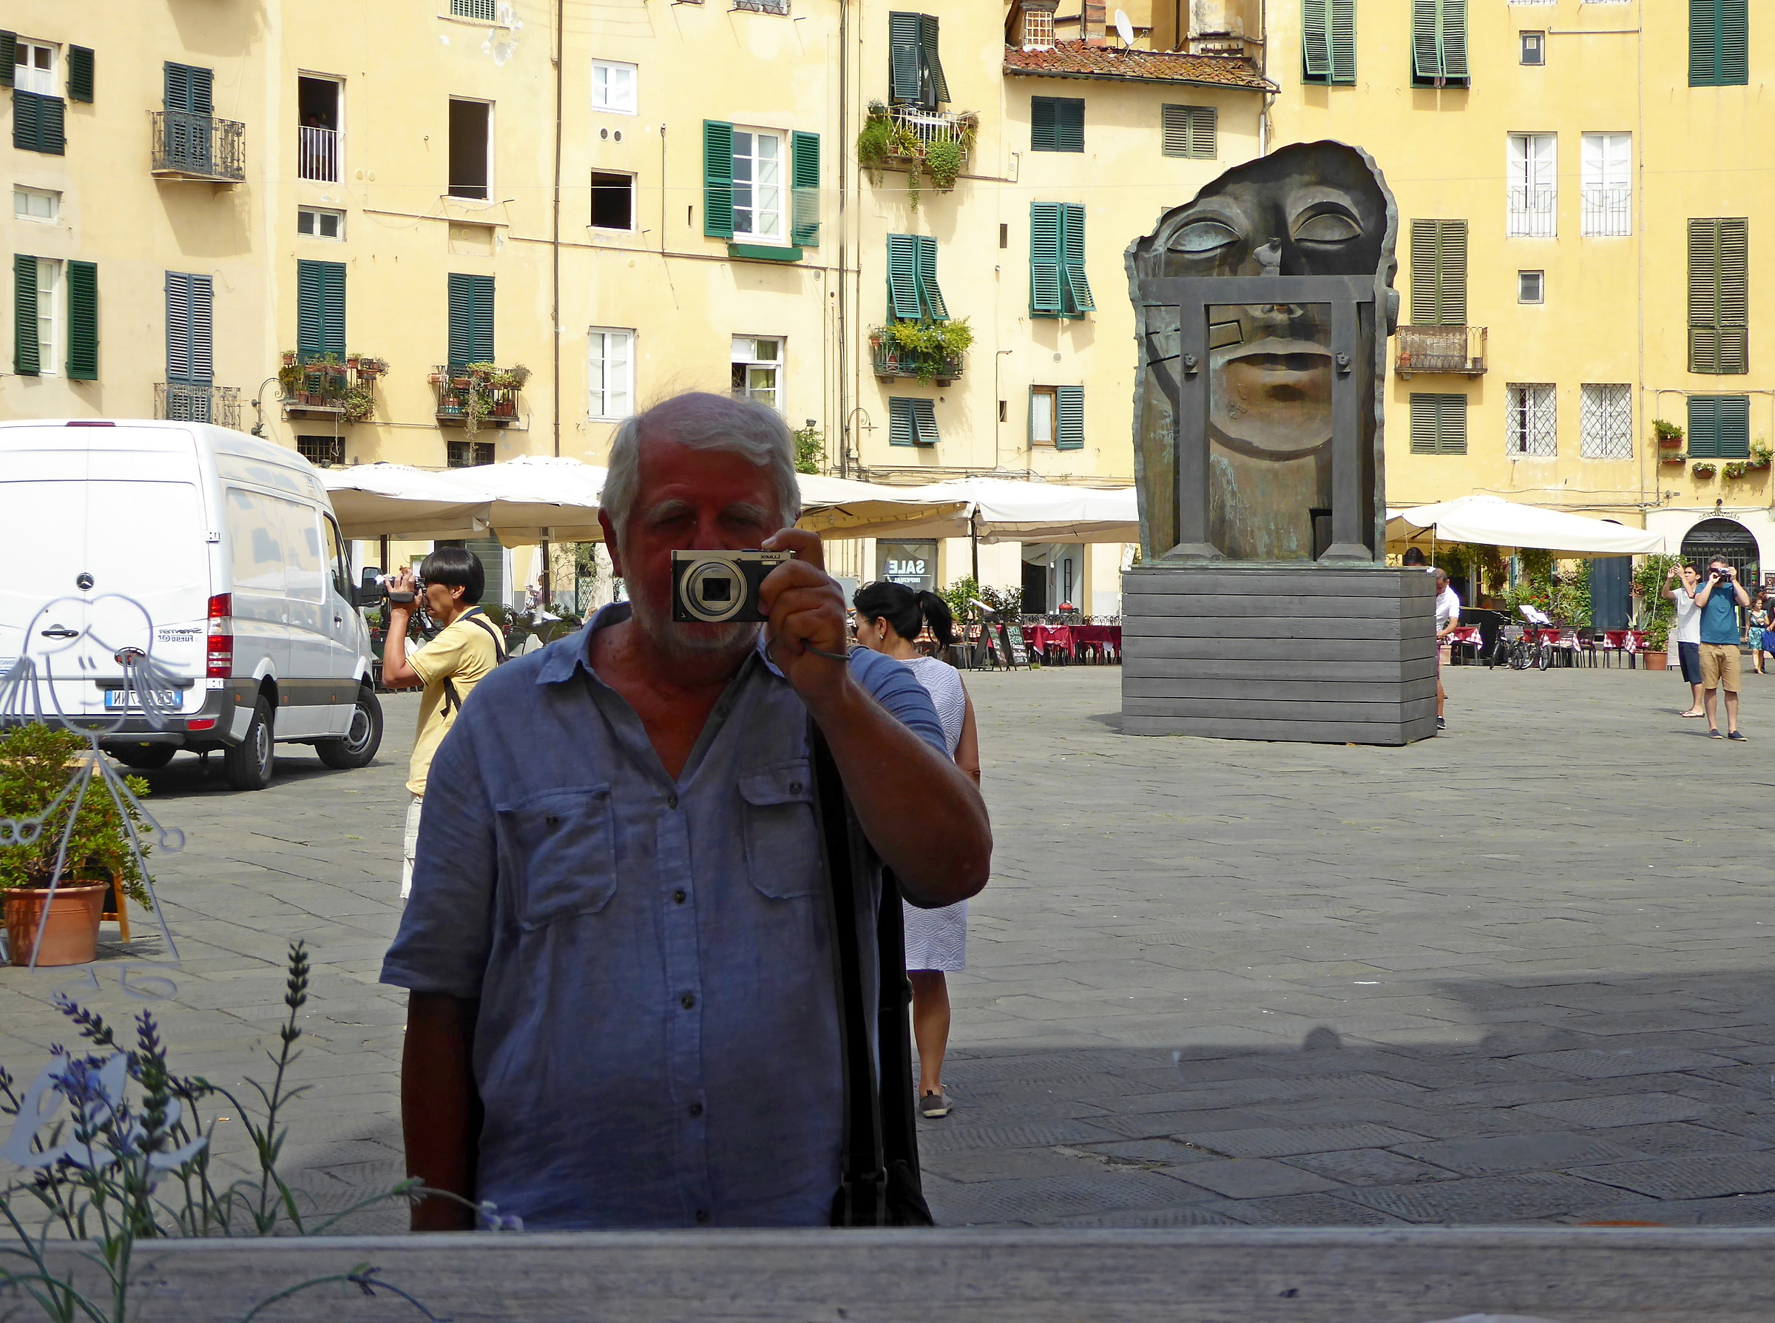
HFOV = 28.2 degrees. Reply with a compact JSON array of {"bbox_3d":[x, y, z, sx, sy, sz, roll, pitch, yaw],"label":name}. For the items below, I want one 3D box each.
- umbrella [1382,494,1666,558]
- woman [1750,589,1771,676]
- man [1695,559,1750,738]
[{"bbox_3d":[12.000,-1.530,67.500,4.400,3.250,4.100,0,1,-8],"label":"umbrella"},{"bbox_3d":[16.150,-0.510,65.500,0.450,1.570,0.320,0,1,-3],"label":"woman"},{"bbox_3d":[8.090,-0.130,34.300,0.560,1.750,0.450,0,1,4],"label":"man"}]

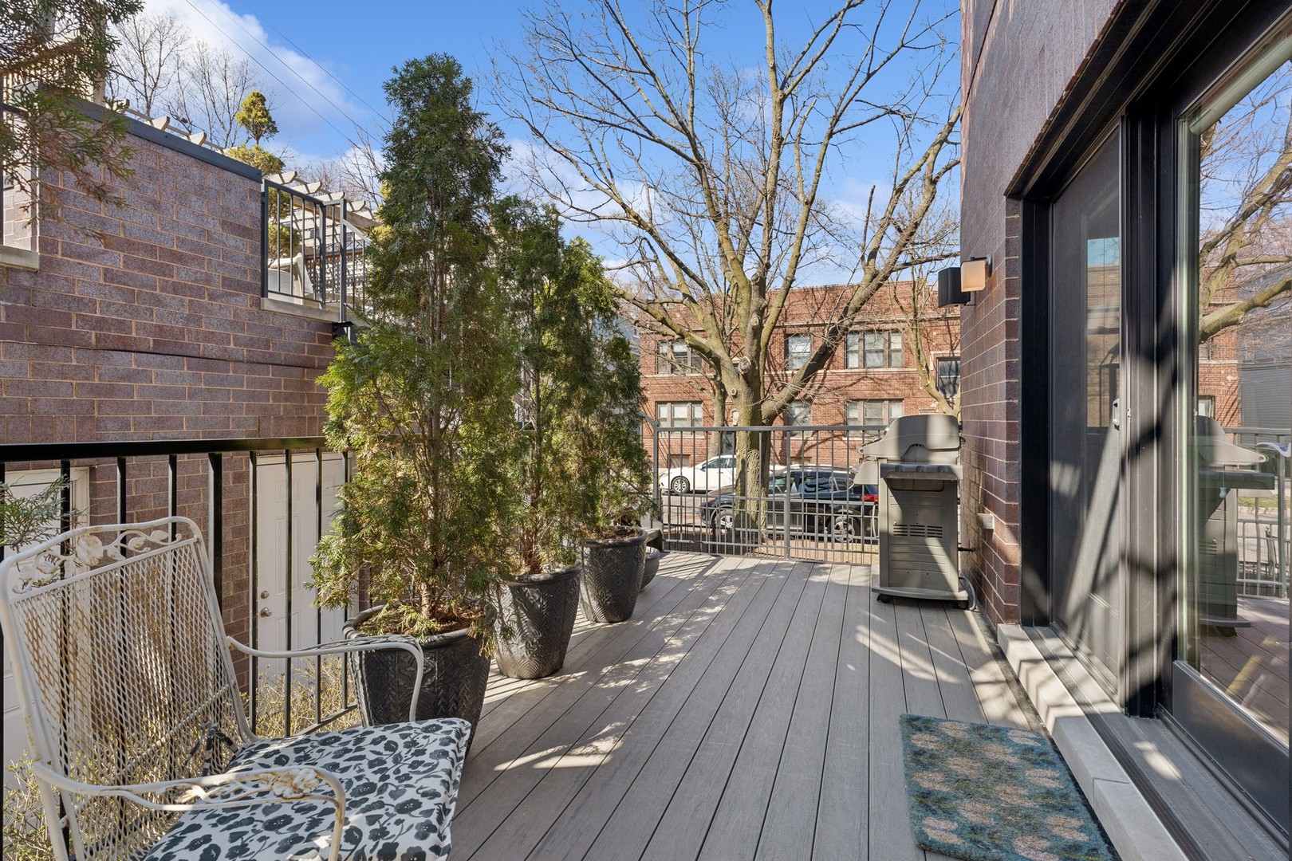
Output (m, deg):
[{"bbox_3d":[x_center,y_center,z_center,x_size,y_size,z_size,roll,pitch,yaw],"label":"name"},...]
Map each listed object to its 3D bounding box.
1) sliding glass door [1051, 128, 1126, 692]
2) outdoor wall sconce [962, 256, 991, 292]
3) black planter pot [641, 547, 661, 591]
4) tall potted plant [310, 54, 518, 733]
[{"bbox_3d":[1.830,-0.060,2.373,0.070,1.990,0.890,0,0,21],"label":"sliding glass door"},{"bbox_3d":[1.905,-0.908,3.335,0.150,0.200,0.130,0,0,21],"label":"outdoor wall sconce"},{"bbox_3d":[-0.105,1.010,4.130,0.420,0.250,0.420,0,0,0],"label":"black planter pot"},{"bbox_3d":[-0.785,-0.075,1.960,0.660,2.420,0.680,0,0,21],"label":"tall potted plant"}]

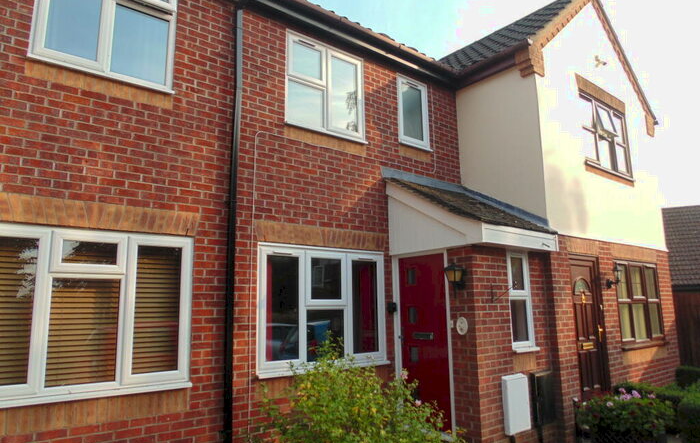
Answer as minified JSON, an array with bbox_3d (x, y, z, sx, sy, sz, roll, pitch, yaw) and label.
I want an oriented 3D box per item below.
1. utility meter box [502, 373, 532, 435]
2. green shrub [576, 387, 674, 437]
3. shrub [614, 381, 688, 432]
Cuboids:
[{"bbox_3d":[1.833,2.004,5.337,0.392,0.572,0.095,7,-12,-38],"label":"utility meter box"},{"bbox_3d":[3.119,2.165,5.534,0.580,0.440,0.900,7,-12,-38],"label":"green shrub"},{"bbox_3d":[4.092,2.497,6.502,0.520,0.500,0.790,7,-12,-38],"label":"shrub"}]

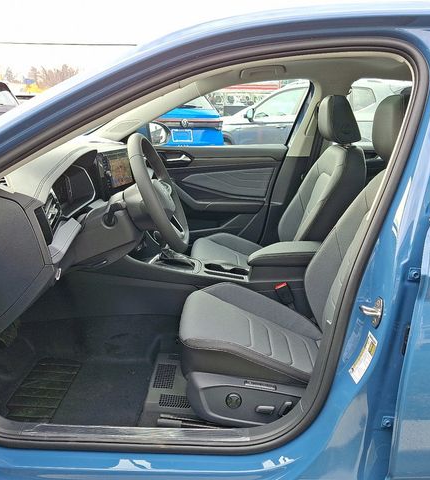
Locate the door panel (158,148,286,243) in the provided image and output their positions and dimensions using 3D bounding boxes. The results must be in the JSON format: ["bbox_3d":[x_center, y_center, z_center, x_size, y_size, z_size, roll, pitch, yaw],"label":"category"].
[{"bbox_3d":[-0.061,-0.232,2.533,0.920,0.580,0.120,0,16,1],"label":"door panel"}]

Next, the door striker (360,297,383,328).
[{"bbox_3d":[0.376,0.174,1.106,0.046,0.070,0.037,-4,17,-14],"label":"door striker"}]

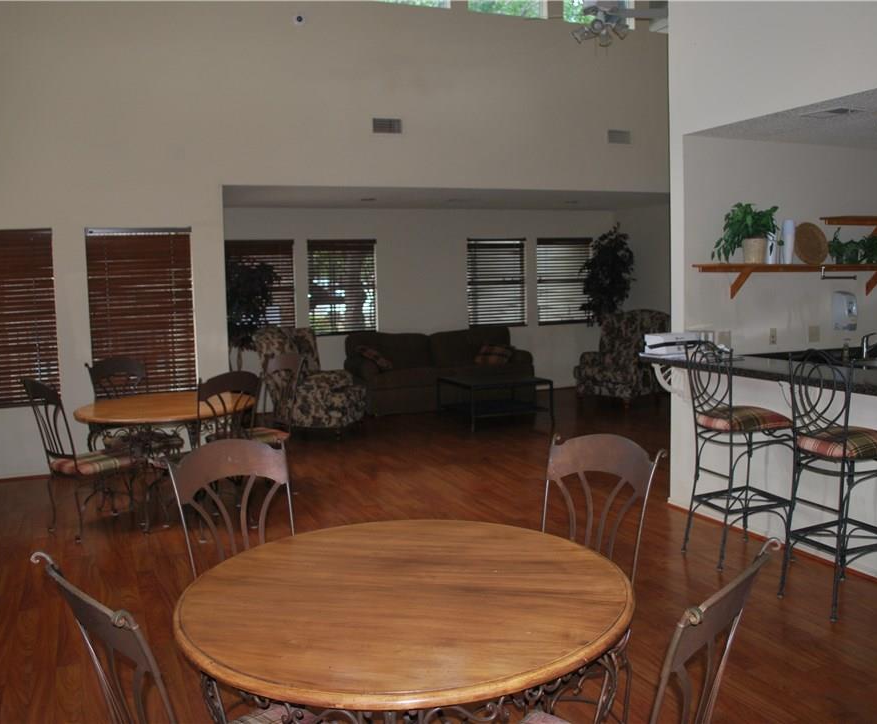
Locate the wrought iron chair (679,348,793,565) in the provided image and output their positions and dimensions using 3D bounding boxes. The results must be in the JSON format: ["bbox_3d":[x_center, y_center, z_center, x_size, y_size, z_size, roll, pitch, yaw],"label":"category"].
[{"bbox_3d":[1.632,0.492,4.480,0.500,1.180,0.430,-4,6,-23],"label":"wrought iron chair"}]

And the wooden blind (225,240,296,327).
[{"bbox_3d":[-2.061,-0.845,9.466,0.860,1.140,0.060,-4,6,-24],"label":"wooden blind"}]

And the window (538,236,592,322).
[{"bbox_3d":[1.735,-1.117,11.197,0.862,1.183,0.100,-4,6,-23],"label":"window"}]

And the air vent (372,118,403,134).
[{"bbox_3d":[-0.489,-2.300,7.904,0.310,0.130,0.030,-4,6,-24],"label":"air vent"}]

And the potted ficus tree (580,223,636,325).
[{"bbox_3d":[2.195,-0.694,10.660,0.740,2.220,0.740,-4,6,-23],"label":"potted ficus tree"}]

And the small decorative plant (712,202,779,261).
[{"bbox_3d":[2.009,-0.829,5.320,0.370,0.390,0.320,-4,6,-24],"label":"small decorative plant"}]

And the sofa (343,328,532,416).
[{"bbox_3d":[-0.006,0.076,10.015,2.180,0.940,0.920,-4,6,-23],"label":"sofa"}]

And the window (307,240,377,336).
[{"bbox_3d":[-1.173,-0.927,9.970,0.851,1.135,0.070,-4,6,-23],"label":"window"}]

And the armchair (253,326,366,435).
[{"bbox_3d":[-1.359,0.182,8.721,0.880,1.110,0.740,0,6,16],"label":"armchair"}]

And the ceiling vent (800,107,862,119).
[{"bbox_3d":[2.252,-1.415,4.649,0.210,0.020,0.260,-4,6,-24],"label":"ceiling vent"}]

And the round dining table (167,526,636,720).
[{"bbox_3d":[-0.087,0.985,2.236,1.230,0.760,1.230,-2,6,0],"label":"round dining table"}]

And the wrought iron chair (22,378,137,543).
[{"bbox_3d":[-2.294,0.598,5.290,0.460,1.010,0.570,3,8,39],"label":"wrought iron chair"}]

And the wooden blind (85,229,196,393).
[{"bbox_3d":[-2.595,-0.435,7.154,0.860,1.460,0.080,-4,6,-24],"label":"wooden blind"}]

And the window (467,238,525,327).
[{"bbox_3d":[0.783,-1.045,10.721,0.870,1.150,0.060,-4,6,-24],"label":"window"}]

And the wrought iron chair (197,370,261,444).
[{"bbox_3d":[-1.472,0.581,5.237,0.570,1.010,0.460,4,8,42],"label":"wrought iron chair"}]

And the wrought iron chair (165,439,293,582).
[{"bbox_3d":[-0.595,0.825,2.822,0.470,1.010,0.580,-6,8,-39],"label":"wrought iron chair"}]

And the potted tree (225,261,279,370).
[{"bbox_3d":[-2.068,-0.181,8.864,0.680,1.800,0.680,-4,6,-23],"label":"potted tree"}]

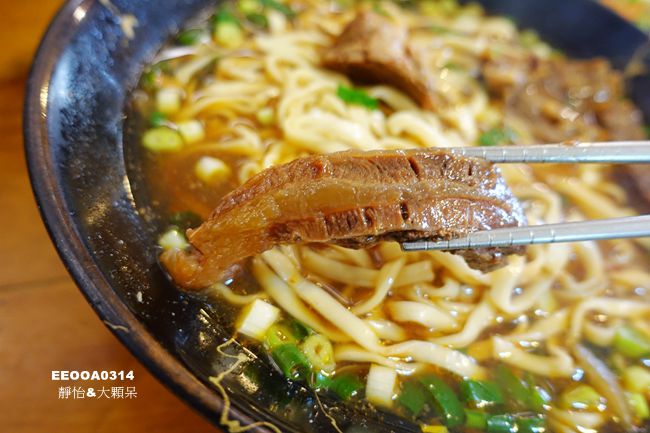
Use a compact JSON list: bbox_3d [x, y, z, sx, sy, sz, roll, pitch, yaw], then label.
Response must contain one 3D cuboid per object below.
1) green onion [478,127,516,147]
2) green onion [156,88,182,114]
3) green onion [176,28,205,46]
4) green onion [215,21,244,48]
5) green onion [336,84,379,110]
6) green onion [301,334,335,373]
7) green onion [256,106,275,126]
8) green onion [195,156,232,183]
[{"bbox_3d":[0.058,-0.027,0.170,0.012,0.005,0.006,-16,59,-23],"label":"green onion"},{"bbox_3d":[-0.048,-0.036,0.157,0.007,0.006,0.006,-4,55,-15],"label":"green onion"},{"bbox_3d":[-0.047,-0.063,0.177,0.009,0.004,0.005,-32,66,-31],"label":"green onion"},{"bbox_3d":[-0.034,-0.065,0.180,0.009,0.007,0.007,-6,55,-17],"label":"green onion"},{"bbox_3d":[0.011,-0.039,0.165,0.013,0.004,0.005,26,52,7],"label":"green onion"},{"bbox_3d":[-0.002,0.032,0.117,0.006,0.005,0.007,-14,58,-22],"label":"green onion"},{"bbox_3d":[-0.019,-0.032,0.162,0.005,0.005,0.005,-3,54,-15],"label":"green onion"},{"bbox_3d":[-0.032,-0.014,0.145,0.009,0.005,0.006,13,52,-3],"label":"green onion"}]

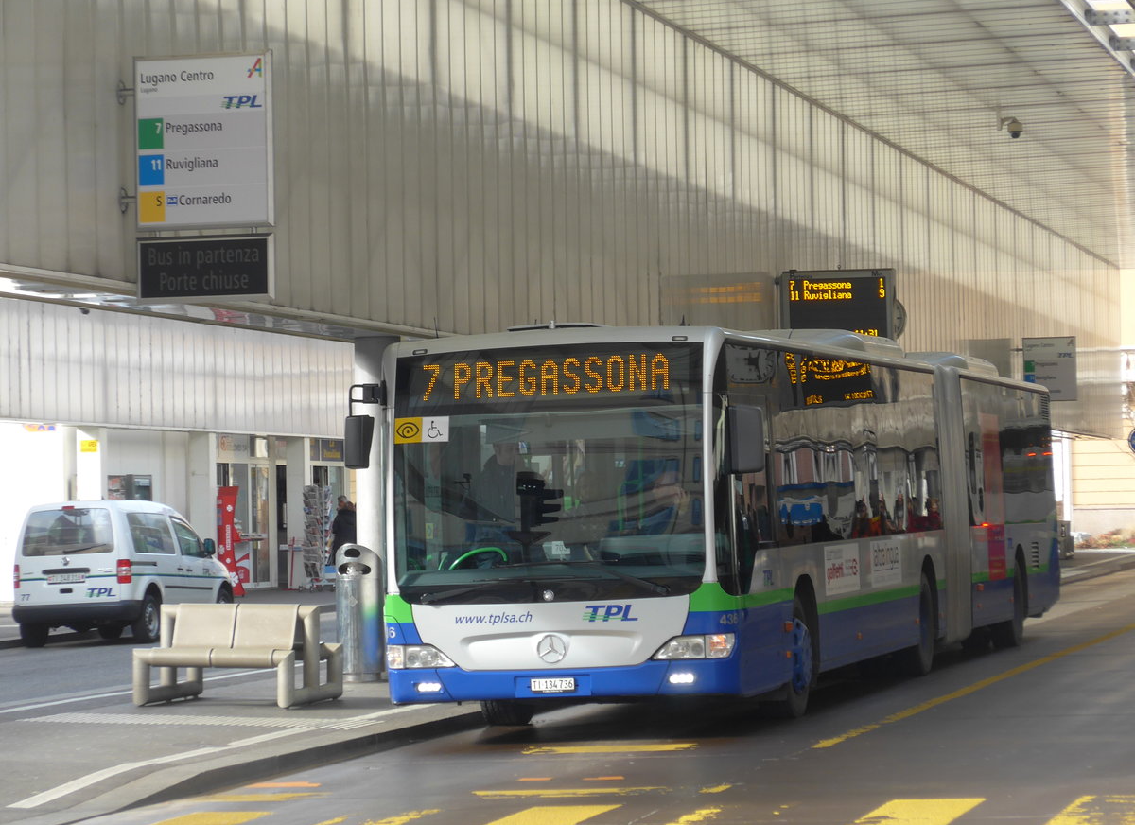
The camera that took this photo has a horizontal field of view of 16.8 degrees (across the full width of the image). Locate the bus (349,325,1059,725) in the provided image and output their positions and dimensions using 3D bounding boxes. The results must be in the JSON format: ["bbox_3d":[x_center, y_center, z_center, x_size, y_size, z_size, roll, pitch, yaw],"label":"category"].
[{"bbox_3d":[2.096,0.894,35.048,2.600,3.060,17.950,-3,-2,14],"label":"bus"}]

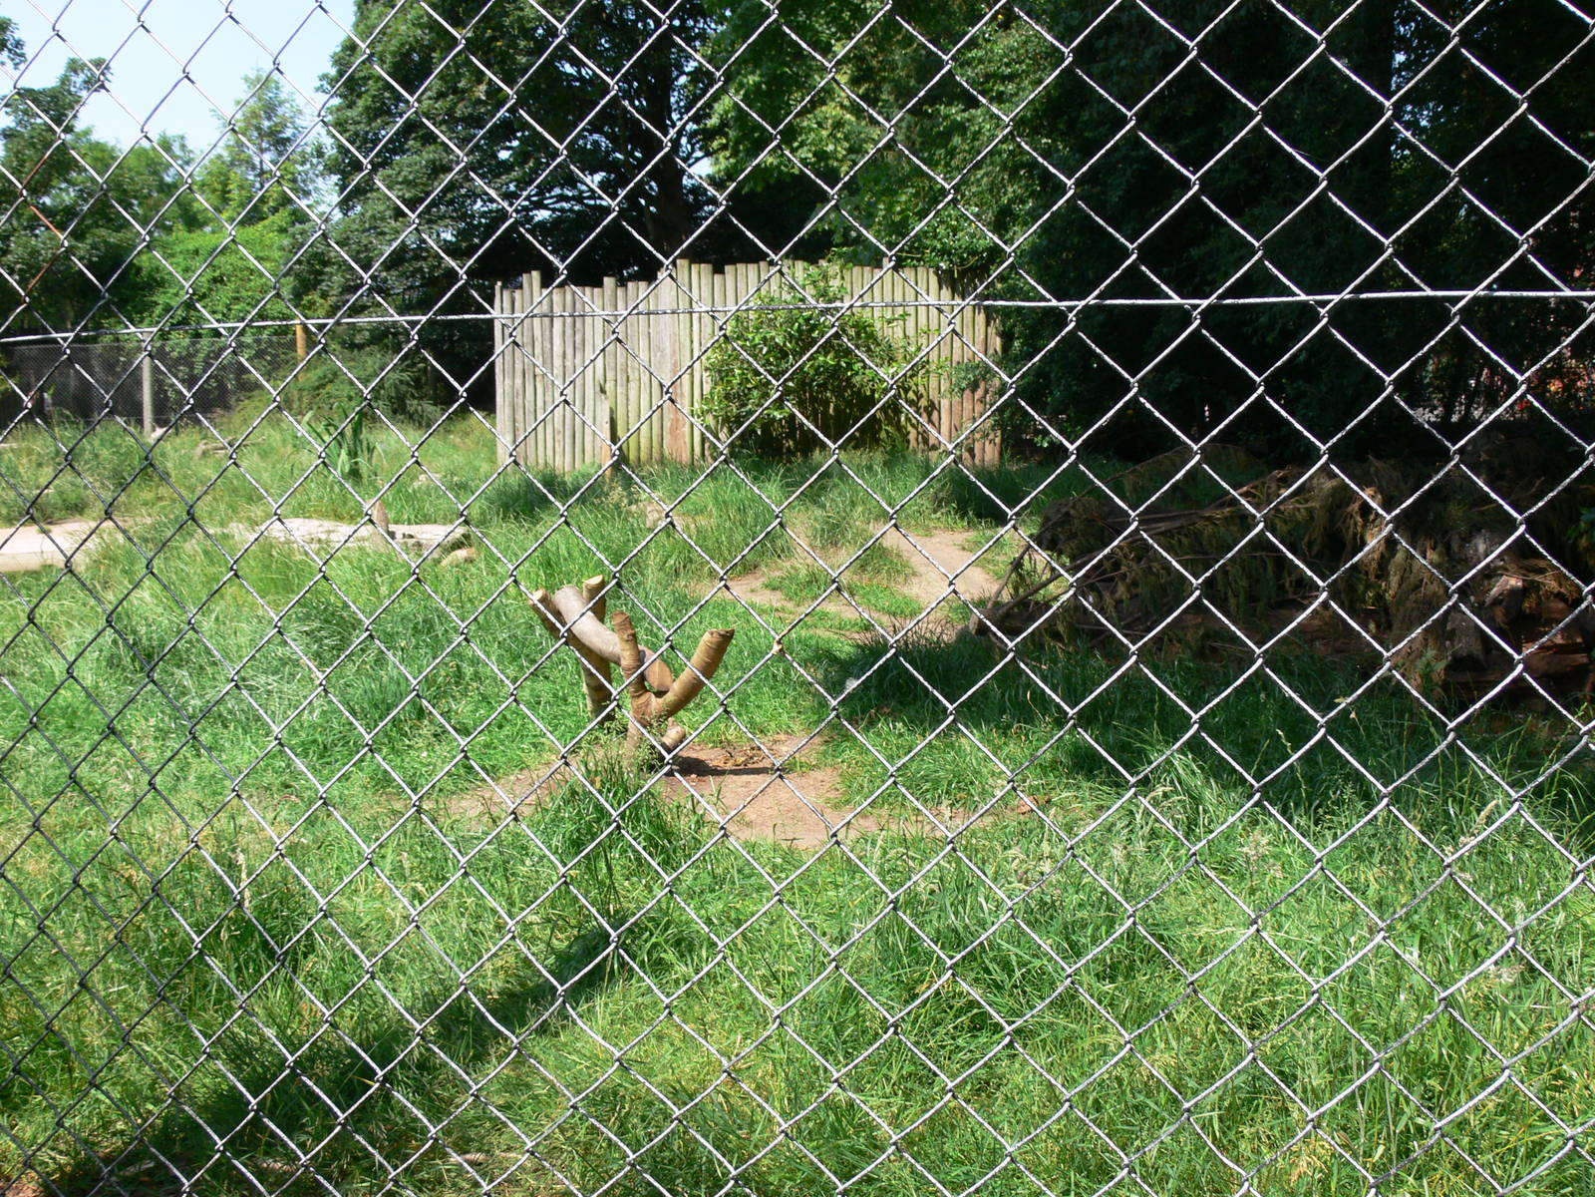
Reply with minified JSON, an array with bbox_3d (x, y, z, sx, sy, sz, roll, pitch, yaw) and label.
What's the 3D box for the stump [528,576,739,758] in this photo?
[{"bbox_3d":[-0.650,0.265,6.400,0.790,0.660,0.620,-1,8,-6],"label":"stump"}]

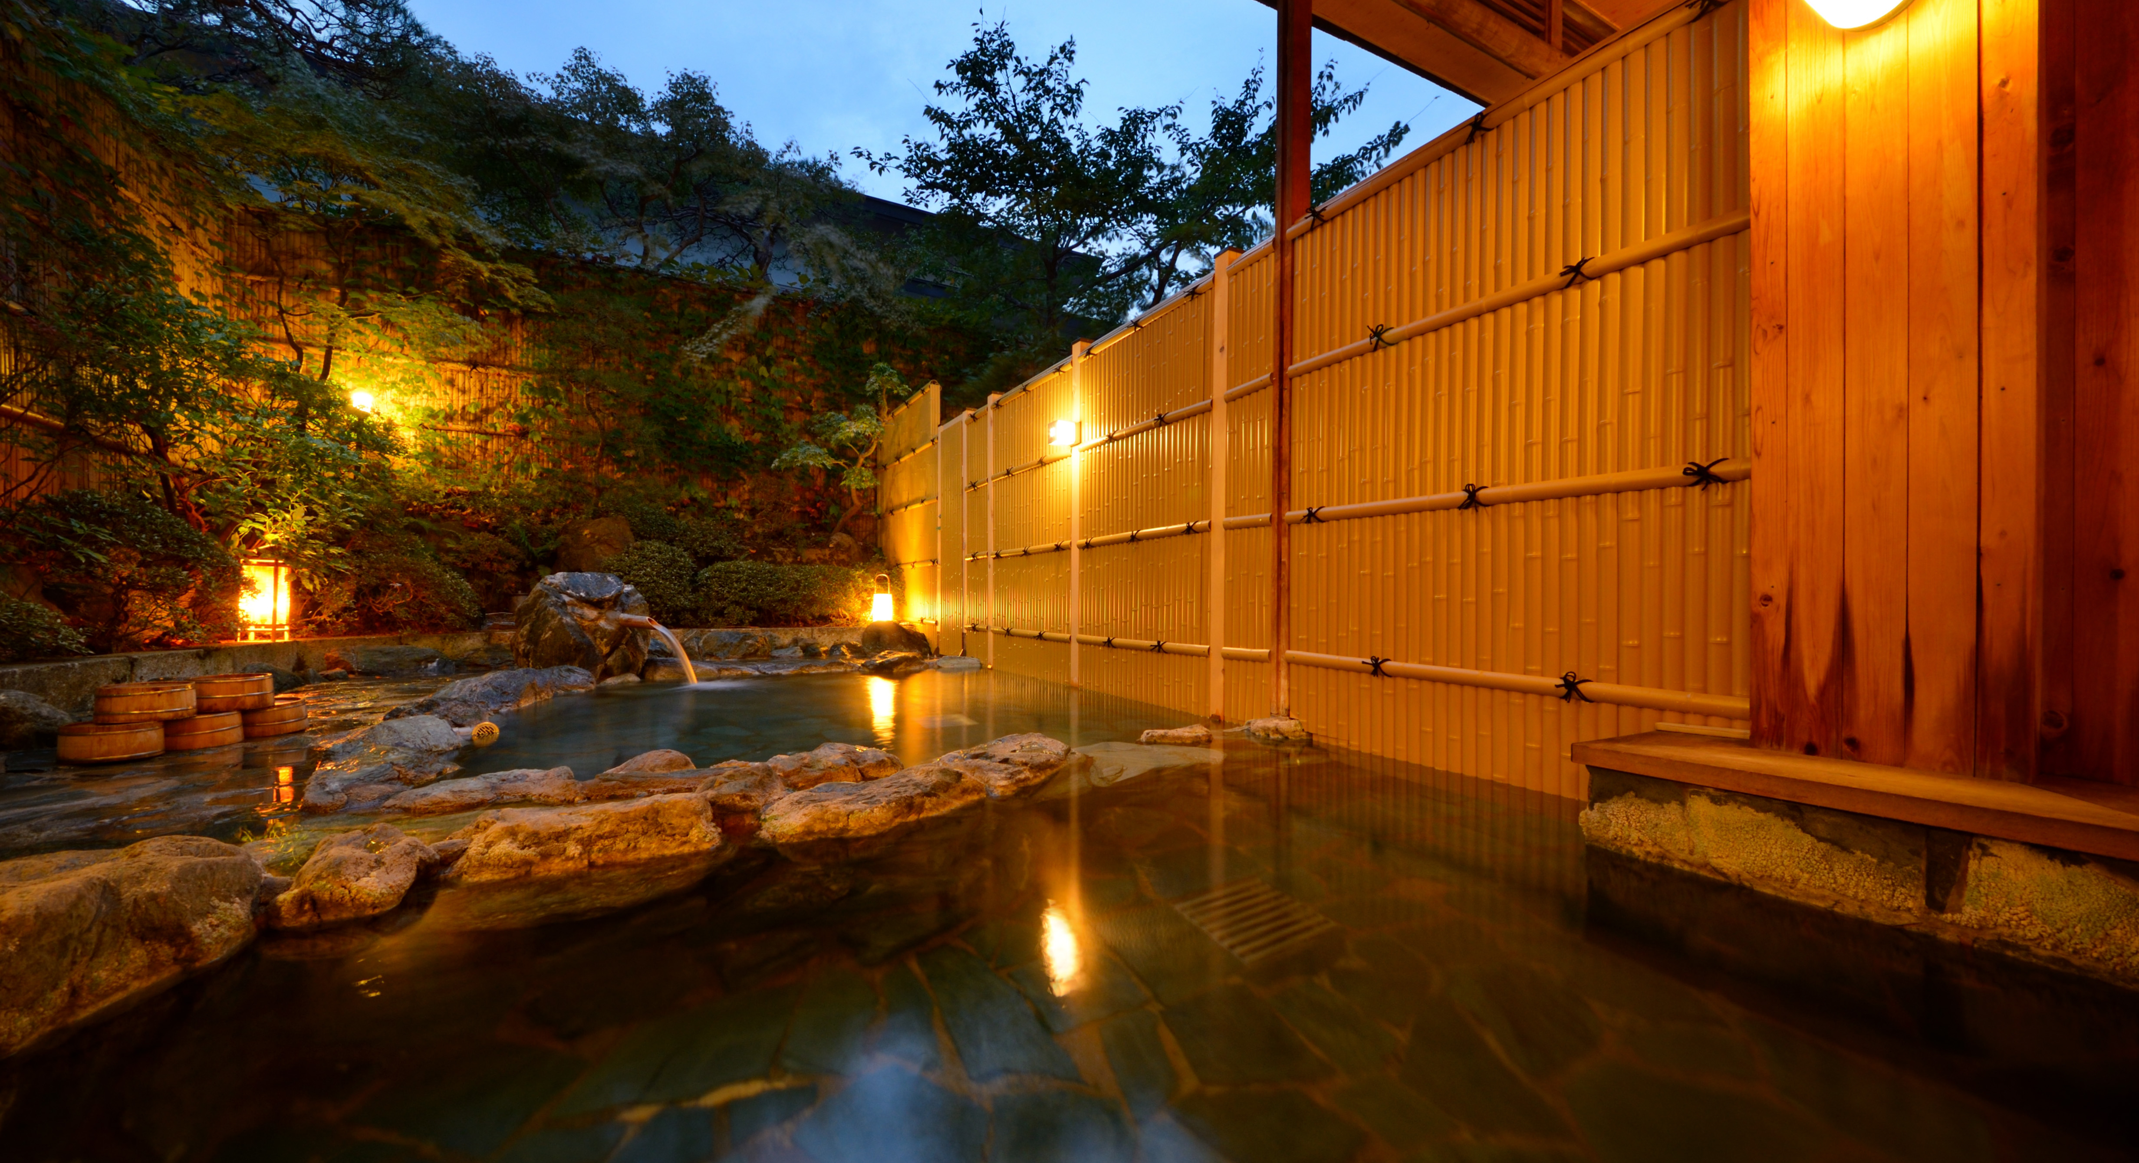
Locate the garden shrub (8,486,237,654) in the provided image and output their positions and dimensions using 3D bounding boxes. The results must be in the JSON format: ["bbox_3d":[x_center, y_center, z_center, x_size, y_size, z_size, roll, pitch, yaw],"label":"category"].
[{"bbox_3d":[-5.220,-0.049,4.020,0.720,0.890,0.820,0,-1,-30],"label":"garden shrub"}]

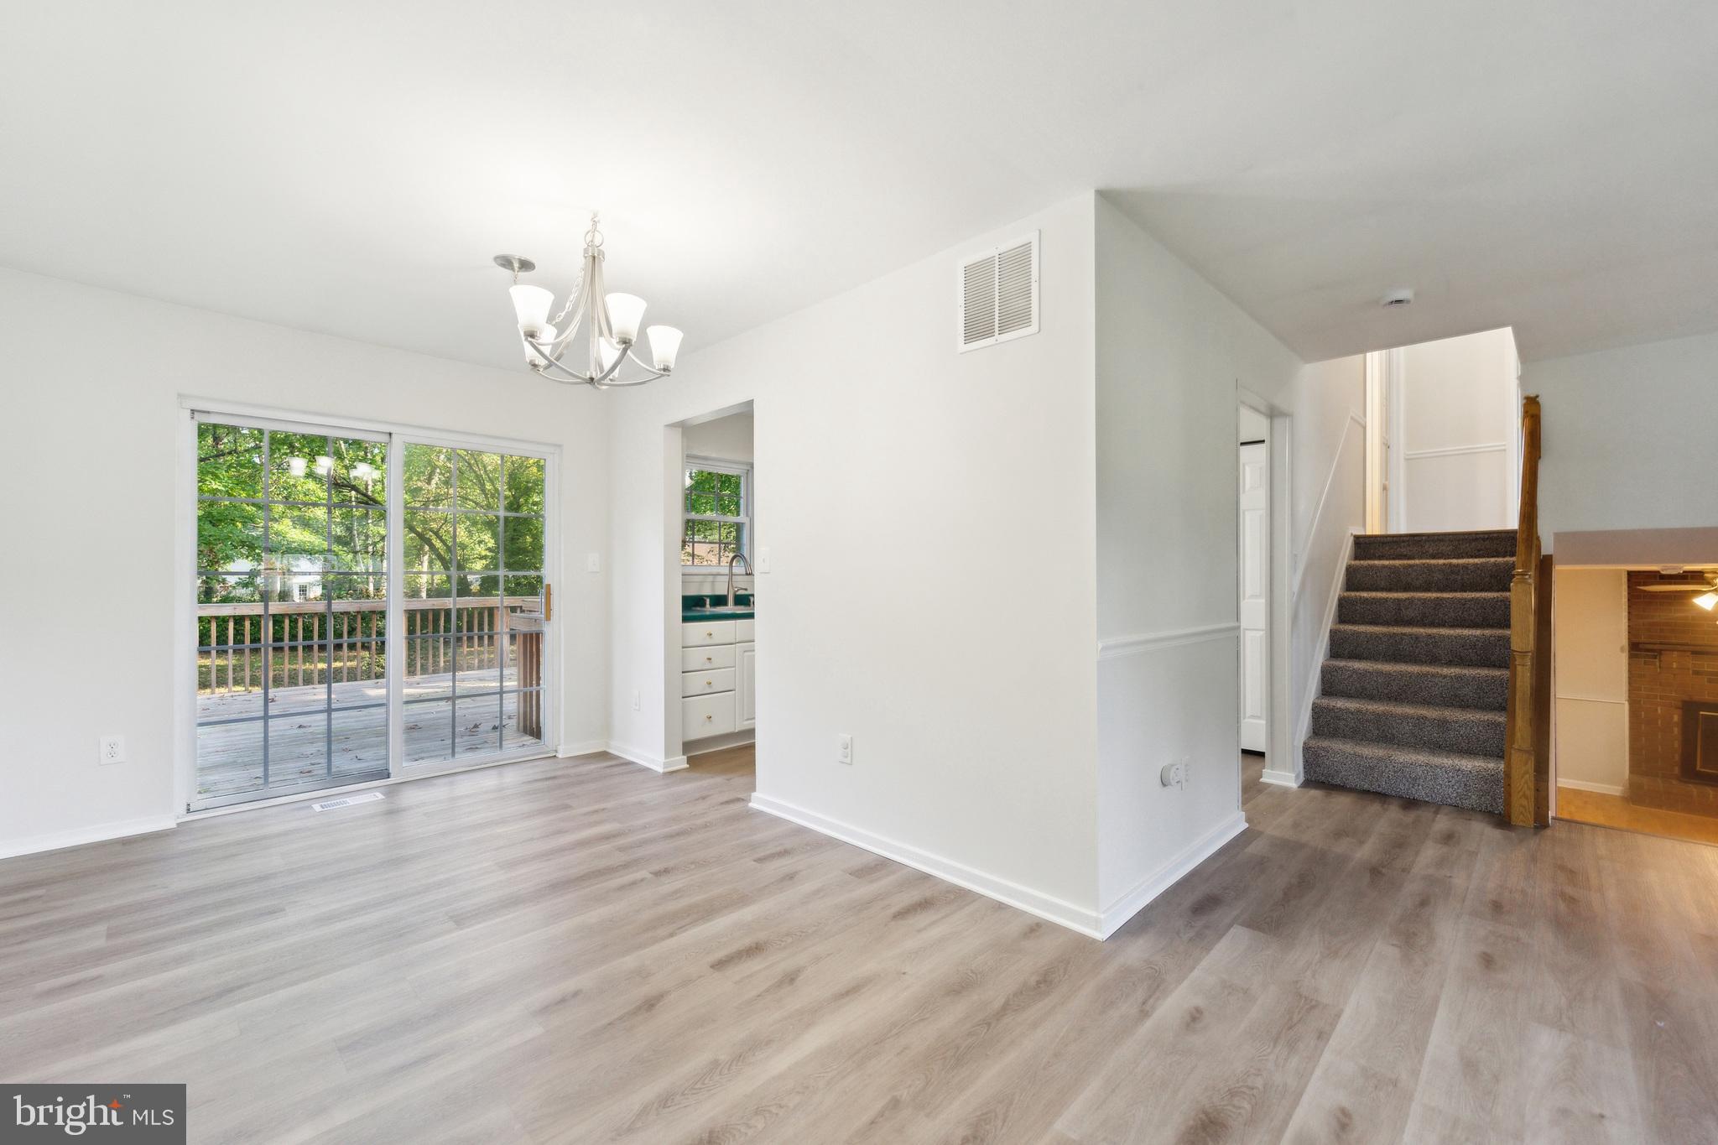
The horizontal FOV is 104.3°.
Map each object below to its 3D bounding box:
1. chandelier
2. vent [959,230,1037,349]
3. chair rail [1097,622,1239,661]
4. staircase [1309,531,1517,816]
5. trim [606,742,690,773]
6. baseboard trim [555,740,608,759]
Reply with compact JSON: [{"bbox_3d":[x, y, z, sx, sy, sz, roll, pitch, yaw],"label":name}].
[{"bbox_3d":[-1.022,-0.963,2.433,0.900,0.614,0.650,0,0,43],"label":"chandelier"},{"bbox_3d":[0.517,-1.026,2.476,0.345,0.360,0.020,0,0,43],"label":"vent"},{"bbox_3d":[1.283,0.261,2.660,1.374,0.058,0.025,0,0,-43],"label":"chair rail"},{"bbox_3d":[3.418,0.466,4.109,1.460,1.490,0.890,0,0,-44],"label":"staircase"},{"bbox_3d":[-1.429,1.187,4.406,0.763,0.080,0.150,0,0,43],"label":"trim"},{"bbox_3d":[-1.874,1.189,4.525,0.290,0.080,0.020,0,0,-43],"label":"baseboard trim"}]

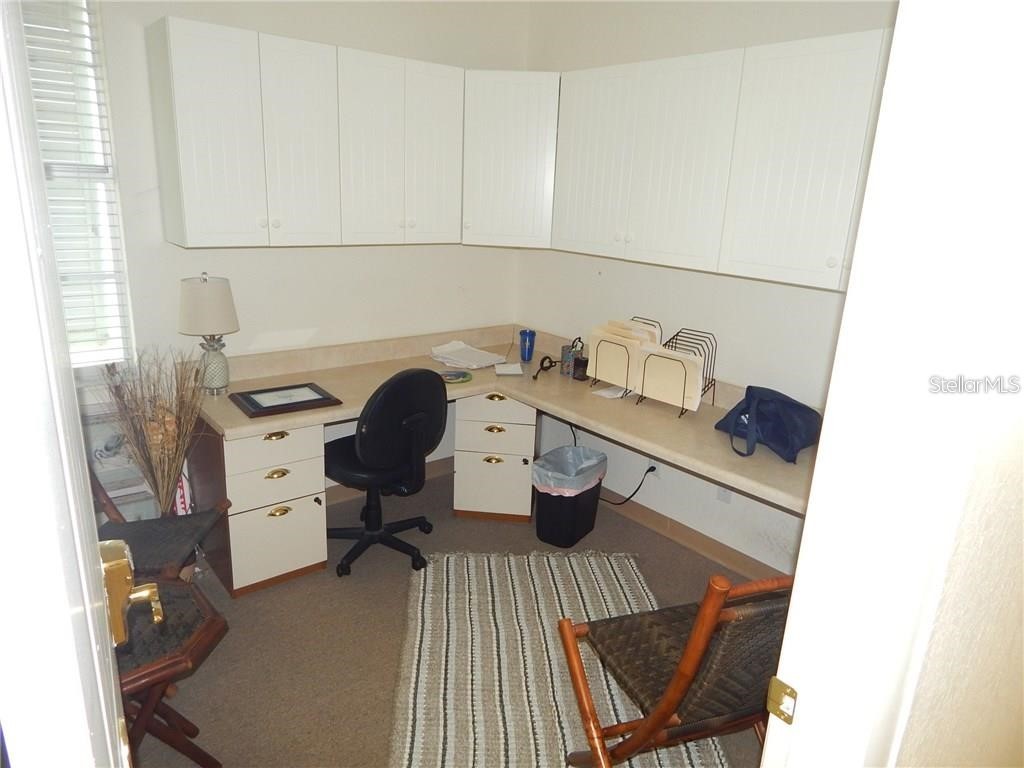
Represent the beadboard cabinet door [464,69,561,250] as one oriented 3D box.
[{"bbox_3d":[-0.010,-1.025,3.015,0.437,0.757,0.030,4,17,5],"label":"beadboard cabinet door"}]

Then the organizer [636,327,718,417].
[{"bbox_3d":[0.730,-0.057,2.823,0.280,0.315,0.280,-11,21,-38],"label":"organizer"}]

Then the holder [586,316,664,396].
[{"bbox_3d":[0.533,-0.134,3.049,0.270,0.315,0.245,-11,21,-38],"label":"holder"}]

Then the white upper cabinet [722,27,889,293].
[{"bbox_3d":[1.049,-0.749,2.260,0.304,0.762,0.462,-11,21,-38],"label":"white upper cabinet"}]

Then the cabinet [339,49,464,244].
[{"bbox_3d":[-0.560,-1.026,2.934,0.612,0.762,0.311,-11,21,-38],"label":"cabinet"}]

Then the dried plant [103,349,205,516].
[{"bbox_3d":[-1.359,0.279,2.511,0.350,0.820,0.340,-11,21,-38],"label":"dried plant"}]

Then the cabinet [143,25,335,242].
[{"bbox_3d":[-1.027,-0.938,2.557,0.601,0.762,0.311,-11,21,-38],"label":"cabinet"}]

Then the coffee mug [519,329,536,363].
[{"bbox_3d":[0.087,-0.199,3.460,0.088,0.165,0.088,3,17,-1],"label":"coffee mug"}]

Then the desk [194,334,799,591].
[{"bbox_3d":[-0.011,0.444,2.620,1.840,0.815,2.200,-11,21,-38],"label":"desk"}]

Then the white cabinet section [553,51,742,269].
[{"bbox_3d":[0.613,-0.917,2.756,0.320,0.762,0.905,-11,21,-39],"label":"white cabinet section"}]

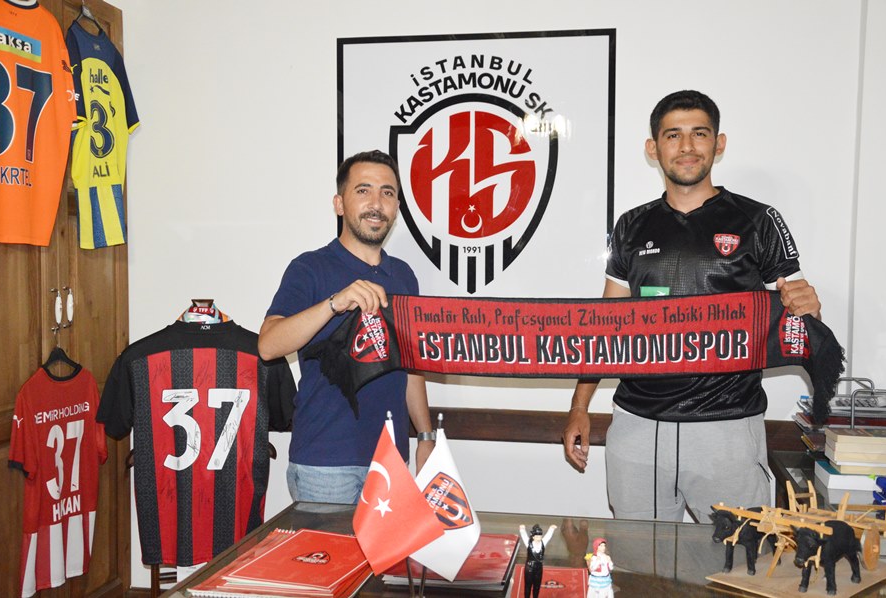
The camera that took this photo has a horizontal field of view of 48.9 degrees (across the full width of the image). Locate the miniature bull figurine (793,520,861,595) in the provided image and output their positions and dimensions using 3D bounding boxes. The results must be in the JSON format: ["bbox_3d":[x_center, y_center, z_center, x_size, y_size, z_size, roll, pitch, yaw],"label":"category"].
[{"bbox_3d":[0.694,0.459,1.753,0.152,0.120,0.062,-3,5,-42],"label":"miniature bull figurine"}]

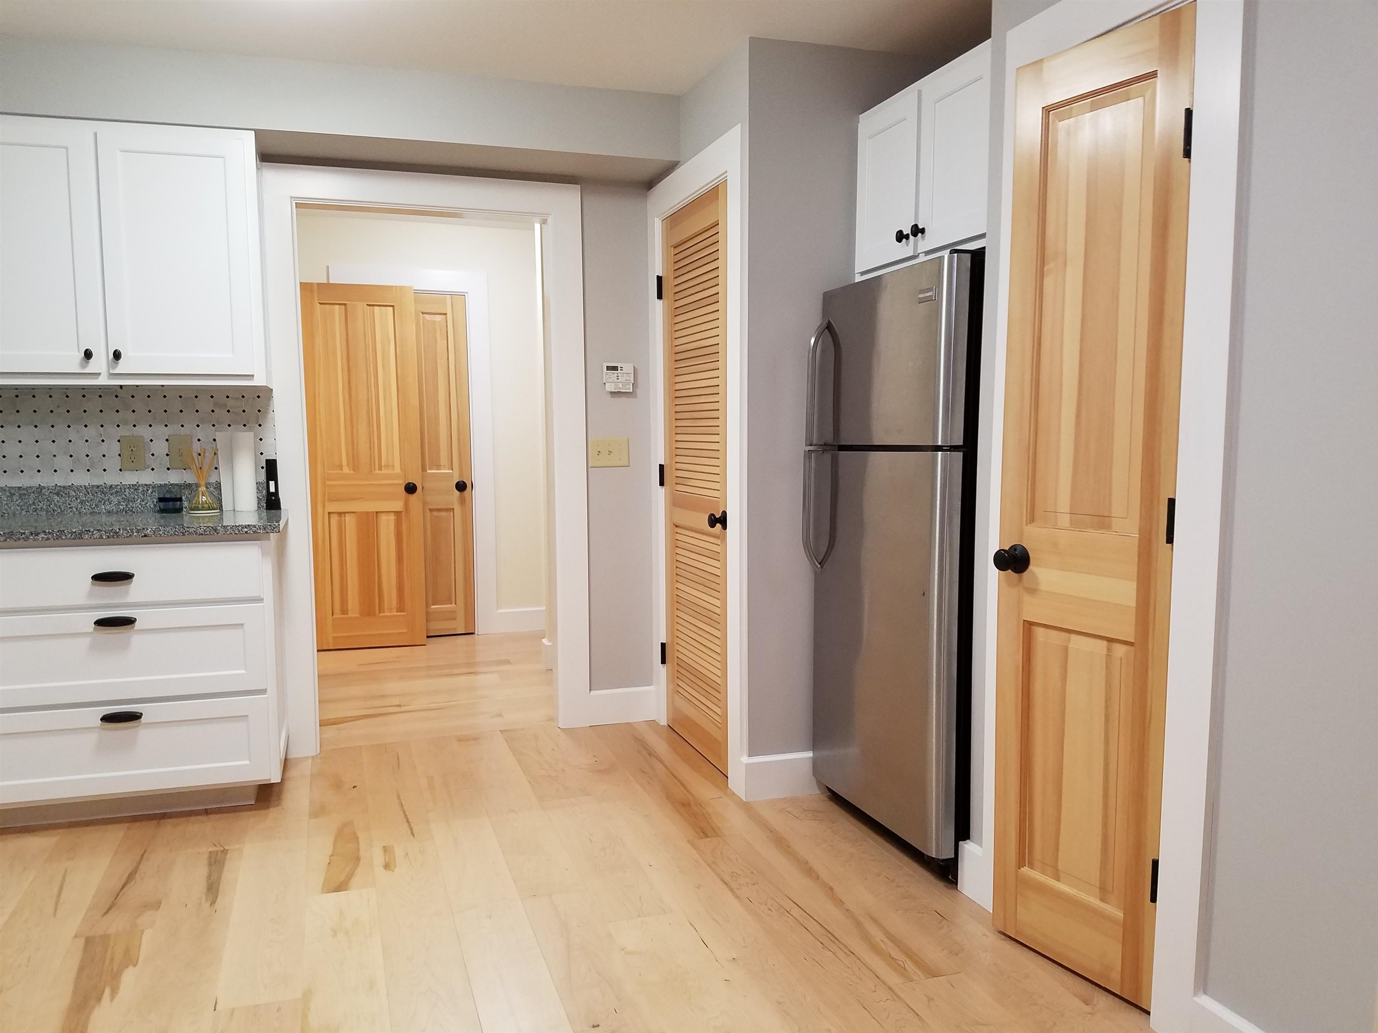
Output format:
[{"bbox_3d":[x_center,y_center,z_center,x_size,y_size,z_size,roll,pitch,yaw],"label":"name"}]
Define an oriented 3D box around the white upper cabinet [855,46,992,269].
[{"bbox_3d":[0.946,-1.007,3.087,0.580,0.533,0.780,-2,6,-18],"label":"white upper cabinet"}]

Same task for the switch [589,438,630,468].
[{"bbox_3d":[-0.323,-0.258,4.190,0.166,0.113,0.014,-2,6,-18],"label":"switch"}]

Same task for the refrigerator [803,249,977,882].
[{"bbox_3d":[0.844,0.132,3.126,0.760,1.680,0.760,-2,6,-18],"label":"refrigerator"}]

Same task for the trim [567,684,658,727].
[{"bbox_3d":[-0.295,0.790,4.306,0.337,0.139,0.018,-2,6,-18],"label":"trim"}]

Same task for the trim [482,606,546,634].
[{"bbox_3d":[-1.002,0.613,6.105,0.343,0.131,0.018,-2,6,-18],"label":"trim"}]

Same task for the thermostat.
[{"bbox_3d":[-0.281,-0.557,4.165,0.123,0.114,0.030,-2,6,-18],"label":"thermostat"}]

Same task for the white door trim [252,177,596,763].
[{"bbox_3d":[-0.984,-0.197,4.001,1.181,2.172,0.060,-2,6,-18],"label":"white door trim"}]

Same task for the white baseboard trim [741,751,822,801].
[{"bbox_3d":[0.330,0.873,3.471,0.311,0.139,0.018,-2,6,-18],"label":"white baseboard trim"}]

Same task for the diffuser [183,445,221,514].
[{"bbox_3d":[-1.716,-0.130,3.635,0.112,0.238,0.110,-2,6,-18],"label":"diffuser"}]

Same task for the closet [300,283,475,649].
[{"bbox_3d":[-1.628,-0.266,5.699,0.894,1.968,0.233,-2,6,-18],"label":"closet"}]

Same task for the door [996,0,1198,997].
[{"bbox_3d":[0.877,0.022,2.286,0.042,2.041,0.433,-4,7,-32],"label":"door"}]

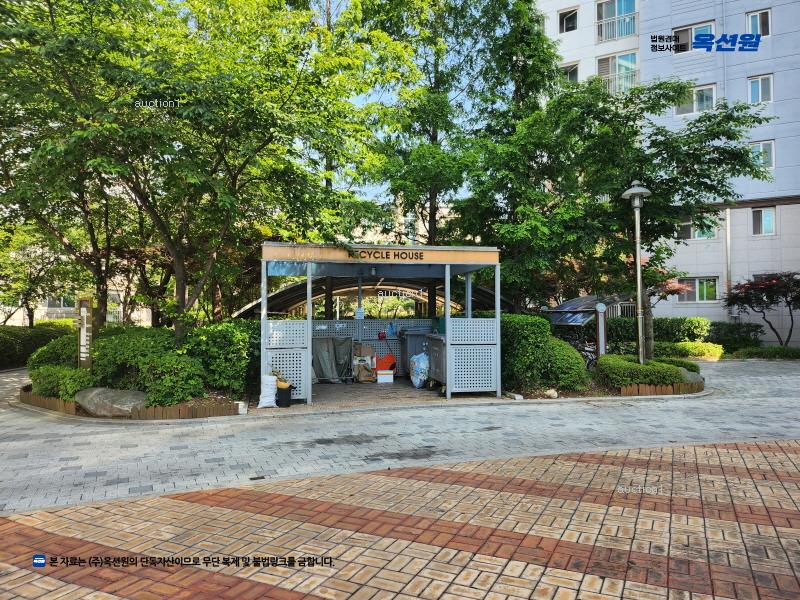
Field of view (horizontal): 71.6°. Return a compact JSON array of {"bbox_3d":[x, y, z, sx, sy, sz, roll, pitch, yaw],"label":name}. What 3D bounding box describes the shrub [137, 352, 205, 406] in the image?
[{"bbox_3d":[-3.806,1.288,9.200,1.080,0.800,0.900,0,-2,-18],"label":"shrub"}]

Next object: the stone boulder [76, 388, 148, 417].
[{"bbox_3d":[-4.733,1.631,9.100,1.000,0.450,0.680,-1,-2,18],"label":"stone boulder"}]

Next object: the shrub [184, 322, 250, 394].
[{"bbox_3d":[-3.455,1.093,10.500,1.150,1.320,1.000,0,-2,-12],"label":"shrub"}]

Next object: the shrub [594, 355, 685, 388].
[{"bbox_3d":[5.116,1.484,11.850,1.700,0.630,1.100,-1,-2,6],"label":"shrub"}]

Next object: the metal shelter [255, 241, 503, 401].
[{"bbox_3d":[-0.635,0.511,12.158,4.500,2.929,3.648,0,-2,-12],"label":"metal shelter"}]

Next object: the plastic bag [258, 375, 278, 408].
[{"bbox_3d":[-2.323,1.590,9.800,0.320,0.580,0.260,0,-2,-6],"label":"plastic bag"}]

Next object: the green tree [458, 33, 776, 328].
[{"bbox_3d":[4.846,-2.102,12.853,6.688,7.600,5.776,0,-2,0],"label":"green tree"}]

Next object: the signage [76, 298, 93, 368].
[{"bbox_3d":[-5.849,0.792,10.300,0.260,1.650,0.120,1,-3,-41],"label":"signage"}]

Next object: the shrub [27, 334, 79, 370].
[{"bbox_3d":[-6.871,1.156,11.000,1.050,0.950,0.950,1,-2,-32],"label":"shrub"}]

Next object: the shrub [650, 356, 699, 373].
[{"bbox_3d":[6.398,1.571,13.021,1.267,0.486,0.912,-1,-2,17],"label":"shrub"}]

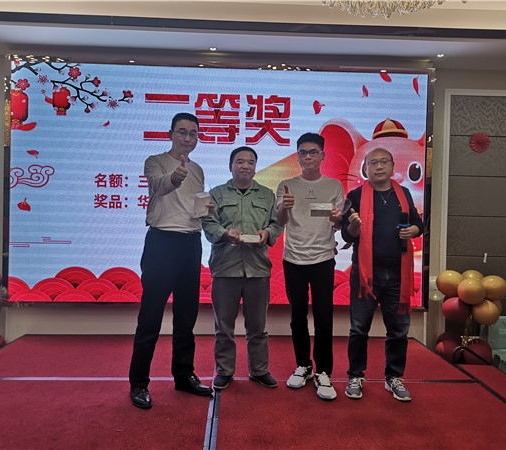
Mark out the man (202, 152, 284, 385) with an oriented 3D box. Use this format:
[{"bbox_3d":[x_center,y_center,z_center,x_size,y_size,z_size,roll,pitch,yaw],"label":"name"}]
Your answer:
[{"bbox_3d":[-0.072,0.281,3.220,0.550,1.660,0.420,1,1,-3],"label":"man"}]

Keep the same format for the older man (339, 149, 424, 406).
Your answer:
[{"bbox_3d":[0.824,0.308,3.100,0.540,1.640,0.430,1,1,6],"label":"older man"}]

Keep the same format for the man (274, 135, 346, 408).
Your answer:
[{"bbox_3d":[0.386,0.248,3.170,0.470,1.745,0.440,1,1,5],"label":"man"}]

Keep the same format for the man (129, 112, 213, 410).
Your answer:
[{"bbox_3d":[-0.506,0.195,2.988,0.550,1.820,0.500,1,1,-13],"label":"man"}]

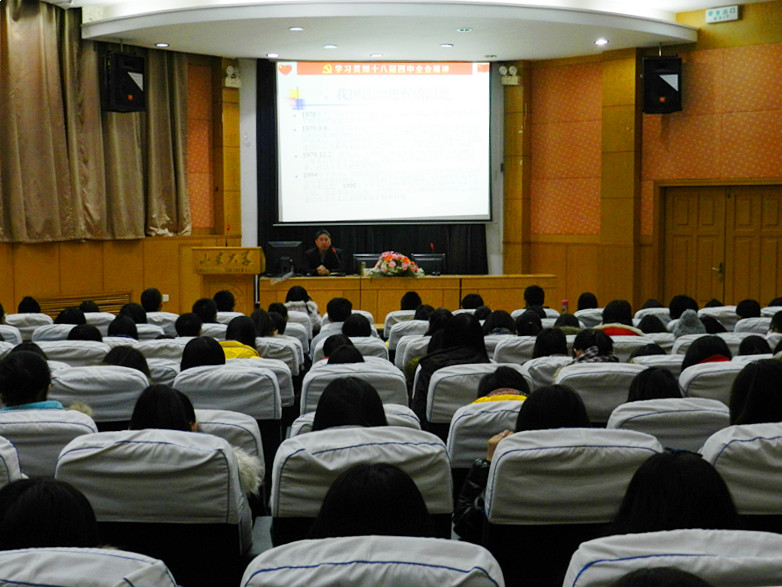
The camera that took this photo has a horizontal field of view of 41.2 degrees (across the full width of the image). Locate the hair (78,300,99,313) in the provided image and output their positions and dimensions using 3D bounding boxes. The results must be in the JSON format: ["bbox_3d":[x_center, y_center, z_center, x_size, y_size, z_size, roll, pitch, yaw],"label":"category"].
[{"bbox_3d":[-2.740,0.183,9.457,0.185,0.230,0.210,0,3,-3],"label":"hair"}]

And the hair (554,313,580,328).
[{"bbox_3d":[1.296,0.259,7.637,0.185,0.210,0.210,0,3,-3],"label":"hair"}]

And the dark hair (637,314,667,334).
[{"bbox_3d":[1.865,0.264,7.448,0.210,0.220,0.210,0,4,-3],"label":"dark hair"}]

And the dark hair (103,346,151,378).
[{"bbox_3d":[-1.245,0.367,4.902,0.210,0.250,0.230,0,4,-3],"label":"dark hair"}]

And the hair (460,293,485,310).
[{"bbox_3d":[0.748,0.119,9.482,0.190,0.220,0.210,0,3,-3],"label":"hair"}]

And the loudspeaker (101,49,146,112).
[{"bbox_3d":[-2.956,-2.319,11.400,0.360,0.620,0.410,4,6,42],"label":"loudspeaker"}]

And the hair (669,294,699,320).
[{"bbox_3d":[2.429,0.136,8.630,0.220,0.240,0.230,0,3,-3],"label":"hair"}]

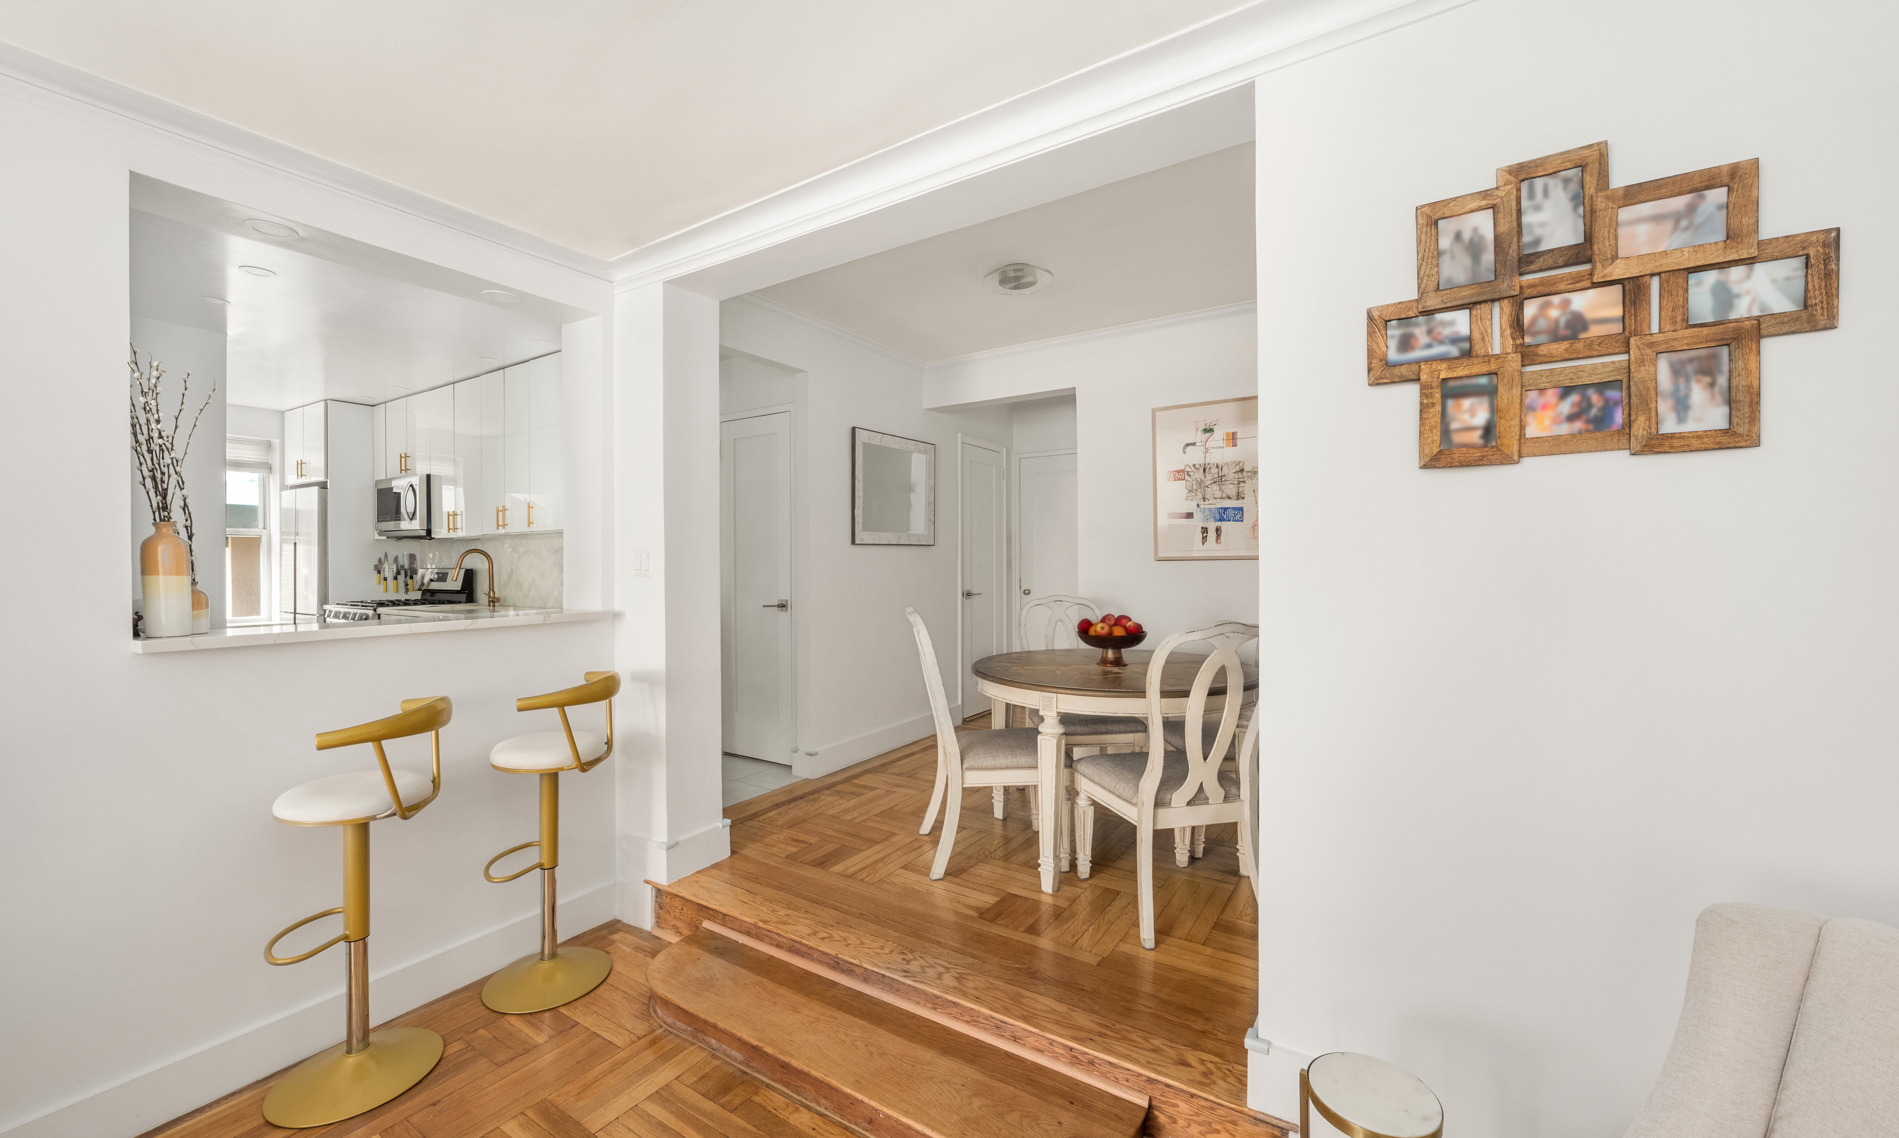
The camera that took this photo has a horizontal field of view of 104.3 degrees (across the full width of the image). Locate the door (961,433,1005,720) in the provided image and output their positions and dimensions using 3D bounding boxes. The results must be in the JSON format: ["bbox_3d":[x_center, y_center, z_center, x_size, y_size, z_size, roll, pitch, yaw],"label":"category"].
[{"bbox_3d":[0.244,0.090,5.756,0.050,2.060,0.590,0,0,33],"label":"door"}]

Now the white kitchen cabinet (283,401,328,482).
[{"bbox_3d":[-4.673,-0.934,5.783,0.850,0.560,0.600,0,0,33],"label":"white kitchen cabinet"}]

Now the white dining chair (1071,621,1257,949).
[{"bbox_3d":[0.784,0.682,2.608,0.510,1.030,0.650,0,0,-11],"label":"white dining chair"}]

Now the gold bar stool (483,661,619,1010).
[{"bbox_3d":[-1.346,0.878,2.518,0.440,1.050,0.550,0,0,-7],"label":"gold bar stool"}]

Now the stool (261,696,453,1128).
[{"bbox_3d":[-1.636,0.891,2.062,0.440,1.030,0.490,0,0,-16],"label":"stool"}]

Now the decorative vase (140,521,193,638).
[{"bbox_3d":[-2.087,0.027,1.970,0.095,0.305,0.095,0,0,33],"label":"decorative vase"}]

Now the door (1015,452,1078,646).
[{"bbox_3d":[0.925,0.119,5.904,0.760,2.050,0.050,0,0,33],"label":"door"}]

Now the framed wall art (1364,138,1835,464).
[{"bbox_3d":[1.115,-0.469,1.323,0.634,0.550,0.030,0,0,33],"label":"framed wall art"}]

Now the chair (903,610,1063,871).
[{"bbox_3d":[0.145,0.665,3.063,0.630,1.015,0.490,0,0,-7],"label":"chair"}]

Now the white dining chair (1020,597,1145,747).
[{"bbox_3d":[0.652,0.675,3.796,0.500,1.030,0.640,0,0,-12],"label":"white dining chair"}]

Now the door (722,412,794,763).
[{"bbox_3d":[-1.206,0.124,4.647,0.620,2.145,0.045,0,0,33],"label":"door"}]

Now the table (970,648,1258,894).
[{"bbox_3d":[0.678,0.792,3.135,1.190,0.760,1.360,0,0,-8],"label":"table"}]

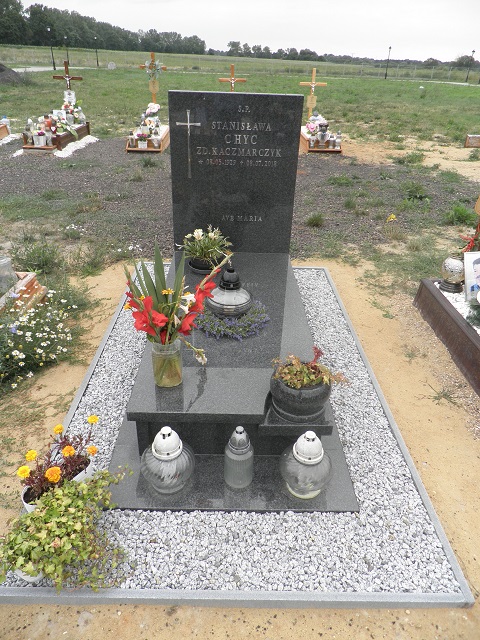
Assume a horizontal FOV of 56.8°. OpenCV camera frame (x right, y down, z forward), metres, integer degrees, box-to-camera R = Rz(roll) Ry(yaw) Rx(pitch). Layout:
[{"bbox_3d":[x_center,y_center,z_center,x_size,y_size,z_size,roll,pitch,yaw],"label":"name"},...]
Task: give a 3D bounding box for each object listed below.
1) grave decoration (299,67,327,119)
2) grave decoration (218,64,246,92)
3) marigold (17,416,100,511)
[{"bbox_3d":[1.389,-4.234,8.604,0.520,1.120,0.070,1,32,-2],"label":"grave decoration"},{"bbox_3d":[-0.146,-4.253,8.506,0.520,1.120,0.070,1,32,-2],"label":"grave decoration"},{"bbox_3d":[-0.621,0.534,1.536,0.270,0.280,0.180,-17,37,-29],"label":"marigold"}]

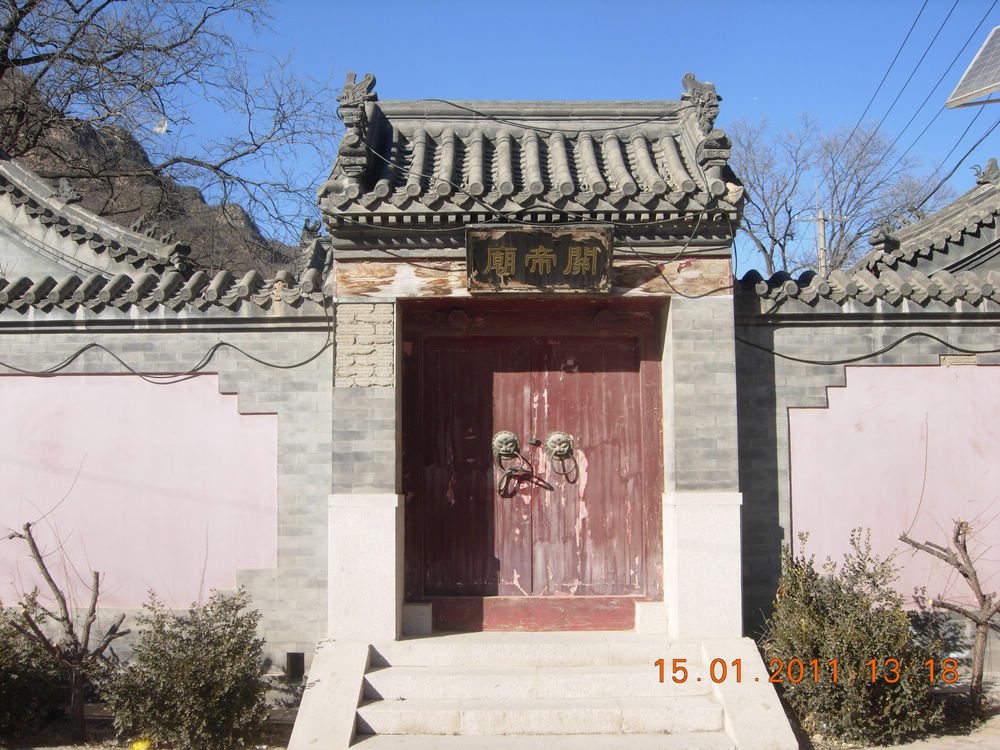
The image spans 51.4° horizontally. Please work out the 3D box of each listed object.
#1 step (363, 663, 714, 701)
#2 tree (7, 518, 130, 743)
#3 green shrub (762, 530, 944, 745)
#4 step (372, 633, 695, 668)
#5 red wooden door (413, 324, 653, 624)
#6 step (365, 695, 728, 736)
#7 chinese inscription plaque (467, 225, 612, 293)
[{"bbox_3d":[0.220,1.740,5.899,1.940,0.135,0.280,0,-6,-1],"label":"step"},{"bbox_3d":[-2.426,1.453,5.821,0.700,1.210,0.600,0,-6,-1],"label":"tree"},{"bbox_3d":[2.040,1.454,6.001,1.040,1.140,0.880,0,-6,-1],"label":"green shrub"},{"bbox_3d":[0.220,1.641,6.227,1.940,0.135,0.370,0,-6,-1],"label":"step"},{"bbox_3d":[0.223,0.635,6.734,1.630,1.870,0.120,0,-6,-1],"label":"red wooden door"},{"bbox_3d":[0.221,1.844,5.621,1.940,0.135,0.280,0,-6,-1],"label":"step"},{"bbox_3d":[0.244,-0.700,6.346,0.885,0.400,0.070,0,13,-1],"label":"chinese inscription plaque"}]

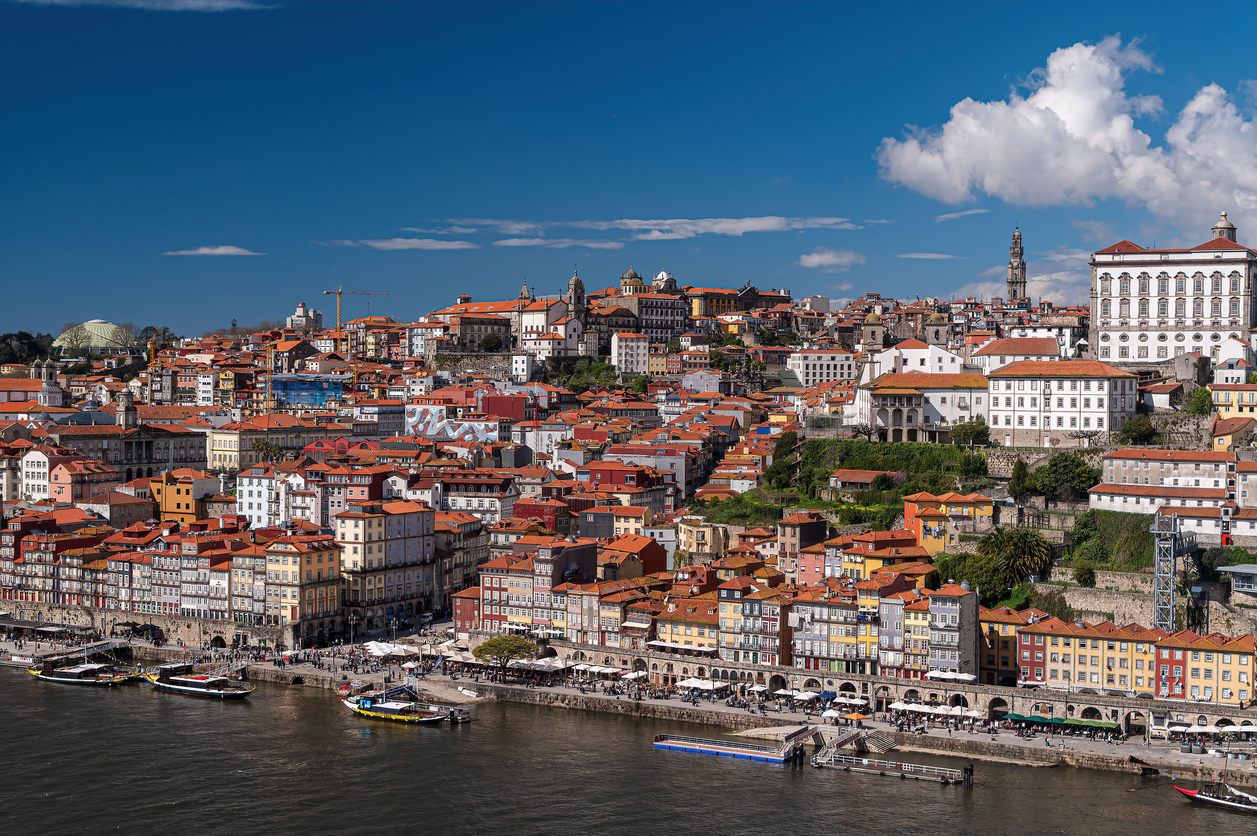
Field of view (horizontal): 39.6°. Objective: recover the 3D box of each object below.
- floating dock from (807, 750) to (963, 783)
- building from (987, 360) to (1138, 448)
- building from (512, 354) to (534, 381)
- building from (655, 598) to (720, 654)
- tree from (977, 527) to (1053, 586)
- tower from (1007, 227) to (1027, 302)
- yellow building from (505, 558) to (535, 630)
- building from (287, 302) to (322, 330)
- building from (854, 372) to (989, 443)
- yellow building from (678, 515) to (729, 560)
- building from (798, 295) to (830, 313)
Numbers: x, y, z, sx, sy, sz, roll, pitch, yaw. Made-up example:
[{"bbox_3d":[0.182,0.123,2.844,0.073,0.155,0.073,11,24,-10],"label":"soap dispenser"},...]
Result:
[{"bbox_3d":[48.900,66.750,332.000,29.000,1.900,3.600,1,2,30],"label":"floating dock"},{"bbox_3d":[103.070,-3.580,414.320,31.300,20.500,15.800,1,2,37],"label":"building"},{"bbox_3d":[-42.150,-20.010,700.000,6.500,10.800,6.500,1,2,25],"label":"building"},{"bbox_3d":[15.550,43.330,360.770,15.400,10.800,11.500,1,2,36],"label":"building"},{"bbox_3d":[83.990,30.130,380.000,15.500,12.600,14.000,0,2,0],"label":"tree"},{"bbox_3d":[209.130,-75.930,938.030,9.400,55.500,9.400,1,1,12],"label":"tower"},{"bbox_3d":[-22.990,42.960,428.000,7.600,17.300,11.000,1,2,35],"label":"yellow building"},{"bbox_3d":[-291.600,-88.550,1570.000,22.000,31.000,22.000,1,2,34],"label":"building"},{"bbox_3d":[84.030,-3.060,503.000,35.000,20.500,19.000,0,1,-3],"label":"building"},{"bbox_3d":[16.330,26.470,387.460,11.000,7.600,11.500,1,1,5],"label":"yellow building"},{"bbox_3d":[90.450,-54.160,850.000,7.000,11.000,14.000,2,2,39],"label":"building"}]

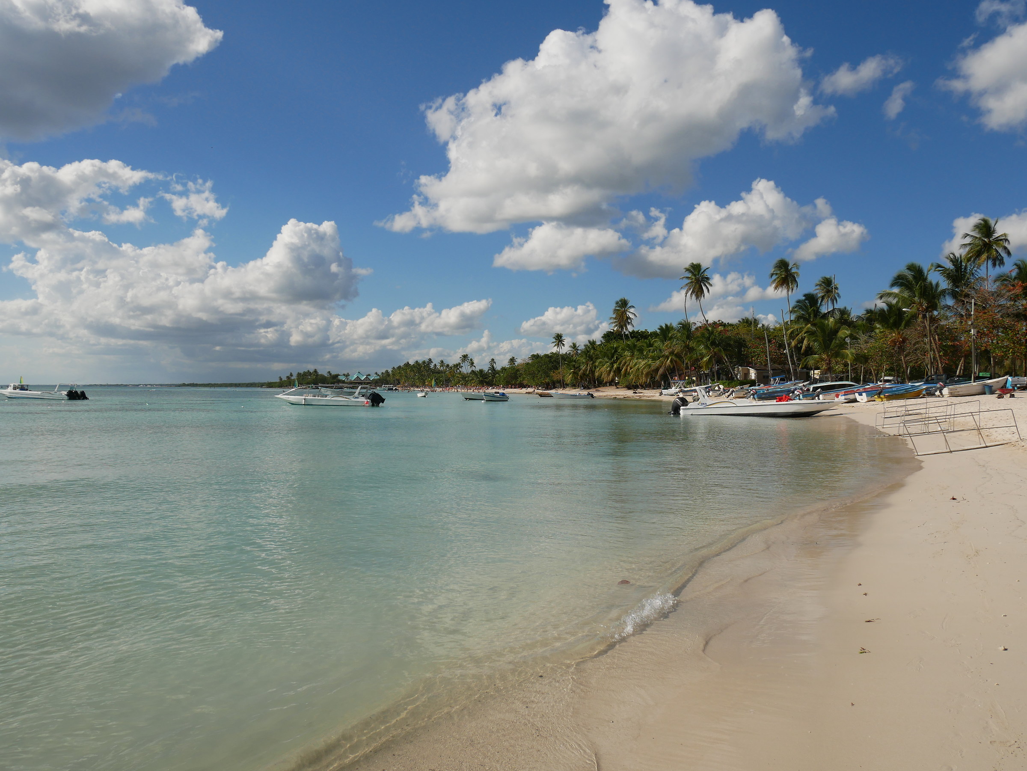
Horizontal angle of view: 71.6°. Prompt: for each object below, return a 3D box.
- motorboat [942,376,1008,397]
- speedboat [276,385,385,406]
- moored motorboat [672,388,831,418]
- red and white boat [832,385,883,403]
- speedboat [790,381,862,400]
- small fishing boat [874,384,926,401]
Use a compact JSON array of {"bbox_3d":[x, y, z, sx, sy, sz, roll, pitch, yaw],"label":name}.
[{"bbox_3d":[29.950,0.030,46.150,5.200,1.150,1.450,-3,1,-12],"label":"motorboat"},{"bbox_3d":[-14.850,0.850,56.400,9.300,1.700,2.100,0,0,18],"label":"speedboat"},{"bbox_3d":[13.050,0.880,38.300,9.100,1.650,2.100,0,0,12],"label":"moored motorboat"},{"bbox_3d":[23.000,0.580,47.200,4.700,0.850,1.500,-5,2,-18],"label":"red and white boat"},{"bbox_3d":[23.500,0.430,53.500,5.600,1.200,1.500,-3,1,-11],"label":"speedboat"},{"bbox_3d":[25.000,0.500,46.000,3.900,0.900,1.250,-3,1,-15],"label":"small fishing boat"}]

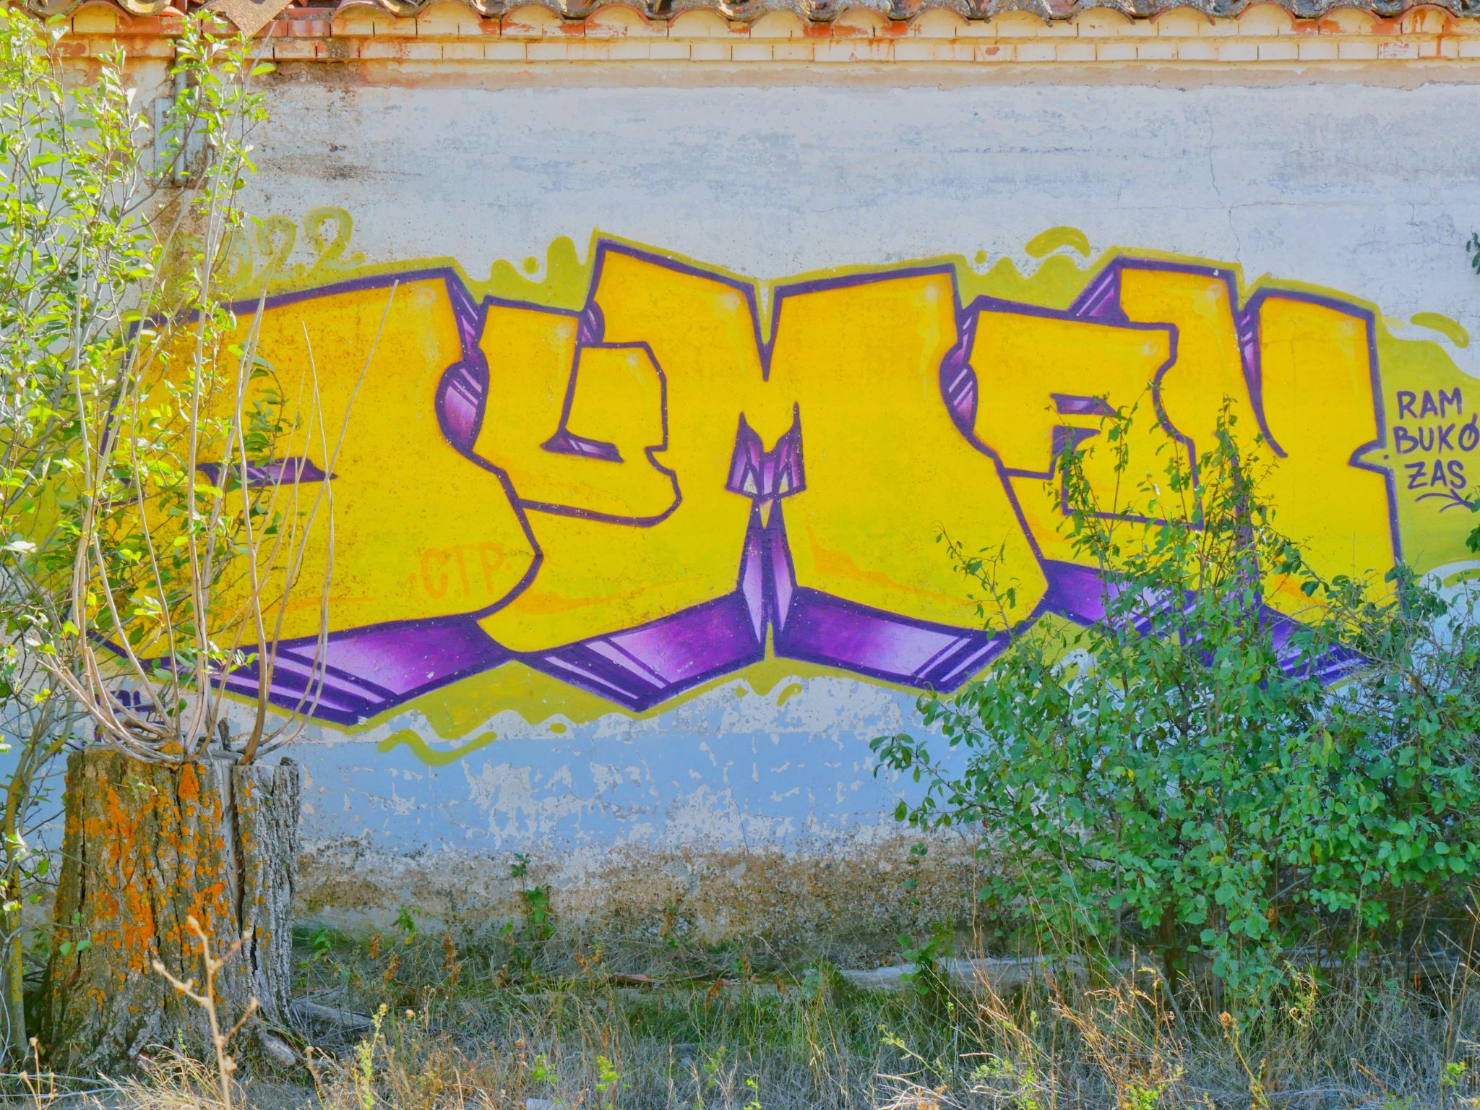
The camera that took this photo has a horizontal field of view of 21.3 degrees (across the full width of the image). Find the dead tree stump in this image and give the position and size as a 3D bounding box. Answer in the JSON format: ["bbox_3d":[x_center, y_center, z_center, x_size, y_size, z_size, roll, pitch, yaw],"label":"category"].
[{"bbox_3d":[-1.405,0.858,9.720,0.610,0.760,0.580,0,1,-8],"label":"dead tree stump"}]

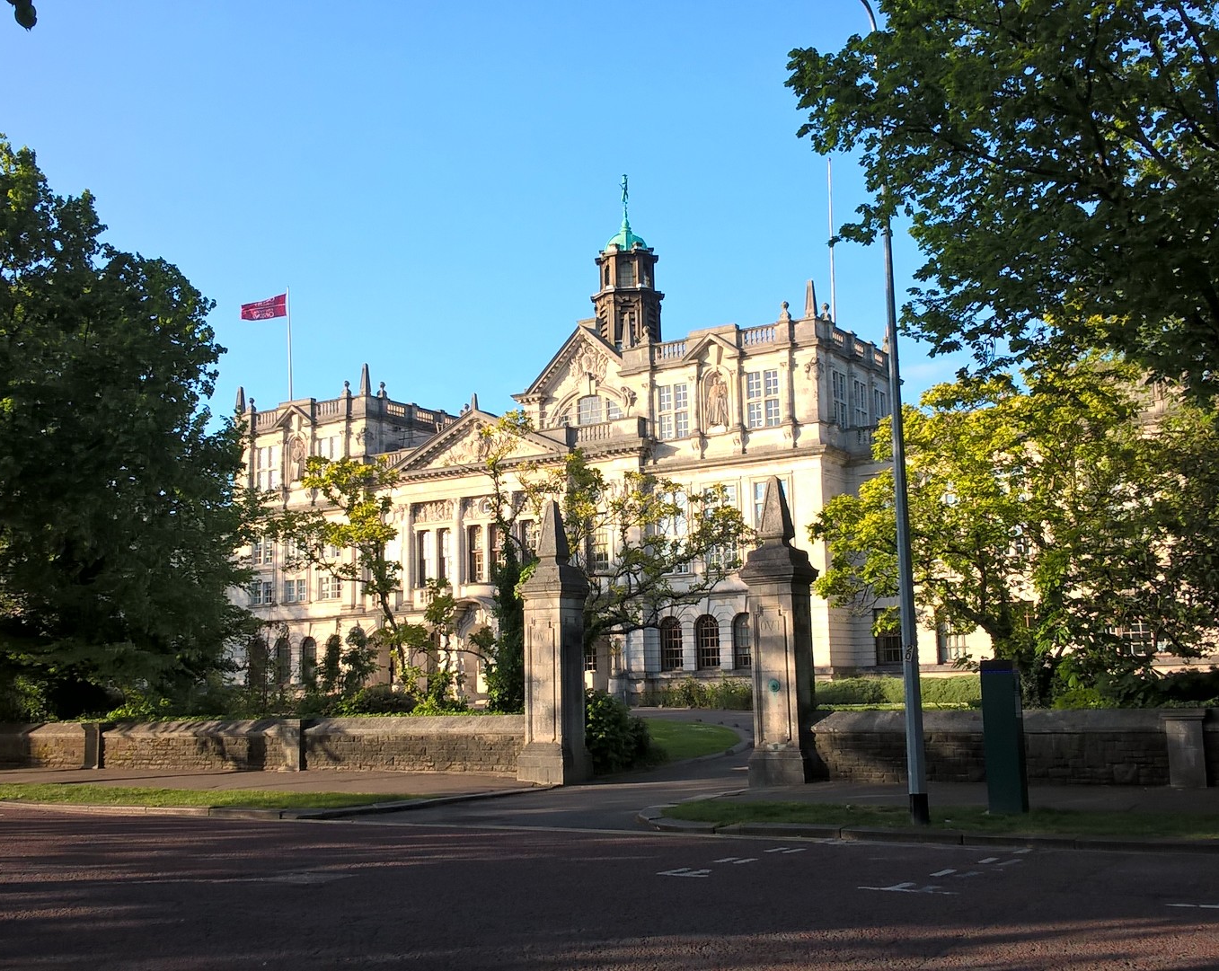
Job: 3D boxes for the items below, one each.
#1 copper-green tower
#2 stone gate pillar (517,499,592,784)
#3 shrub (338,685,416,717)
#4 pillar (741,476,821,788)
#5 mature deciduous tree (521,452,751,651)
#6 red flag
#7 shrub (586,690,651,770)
[{"bbox_3d":[1.319,-17.099,105.483,5.200,14.243,5.200,-6,-9,31],"label":"copper-green tower"},{"bbox_3d":[-0.930,2.620,23.350,0.930,4.720,0.930,-6,-9,31],"label":"stone gate pillar"},{"bbox_3d":[-5.379,5.389,31.574,1.950,1.700,1.900,-6,-9,31],"label":"shrub"},{"bbox_3d":[2.657,2.208,21.098,0.930,4.720,0.930,-6,-9,31],"label":"pillar"},{"bbox_3d":[0.489,2.469,28.436,5.000,6.350,4.800,-6,-9,31],"label":"mature deciduous tree"},{"bbox_3d":[-26.388,-13.602,104.576,3.550,1.850,0.500,1,-8,-14],"label":"red flag"},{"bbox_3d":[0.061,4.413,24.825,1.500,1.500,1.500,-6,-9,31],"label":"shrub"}]

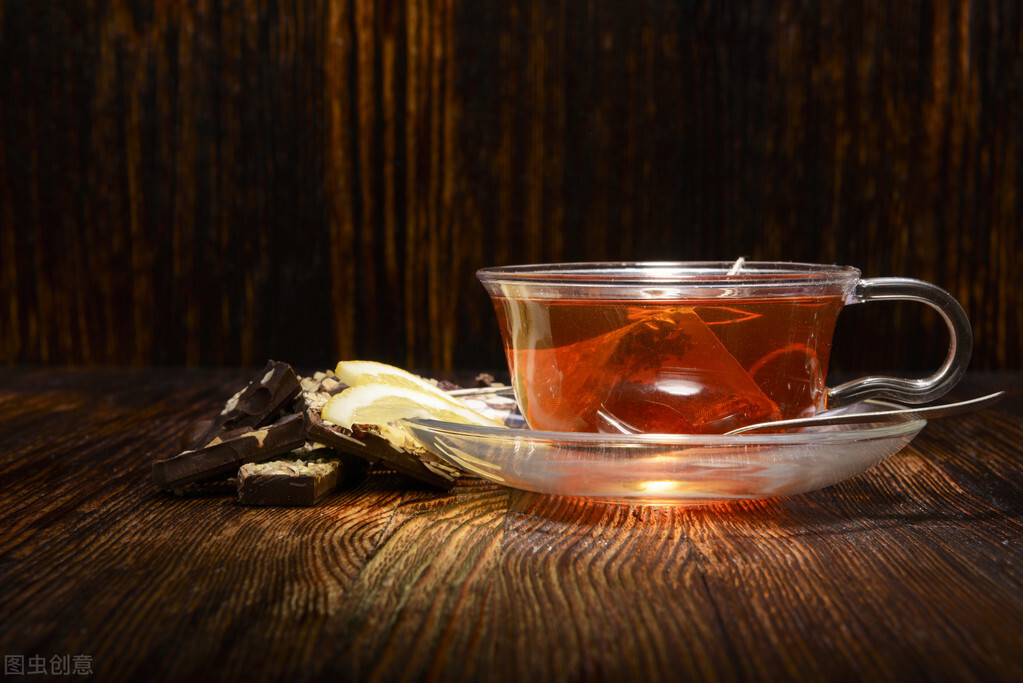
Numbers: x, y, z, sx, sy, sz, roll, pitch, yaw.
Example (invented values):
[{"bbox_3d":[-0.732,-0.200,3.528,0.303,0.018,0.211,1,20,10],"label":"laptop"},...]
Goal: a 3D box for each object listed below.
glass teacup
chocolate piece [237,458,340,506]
[{"bbox_3d":[0.058,0.007,0.478,0.133,0.053,0.104,0,4,0],"label":"glass teacup"},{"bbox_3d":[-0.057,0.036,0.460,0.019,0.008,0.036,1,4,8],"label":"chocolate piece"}]

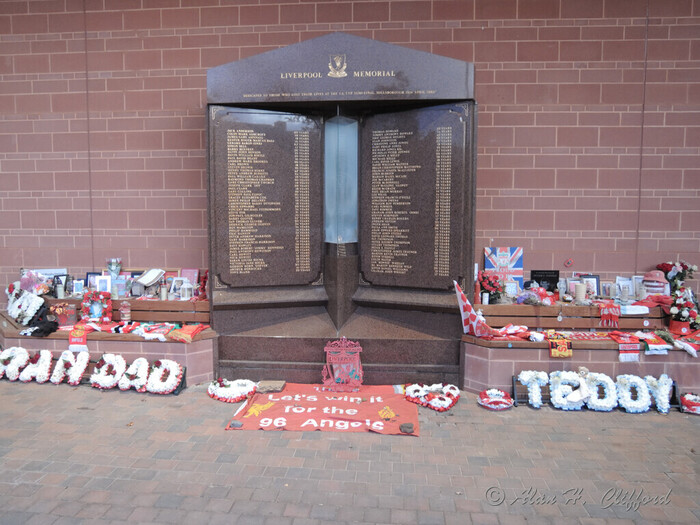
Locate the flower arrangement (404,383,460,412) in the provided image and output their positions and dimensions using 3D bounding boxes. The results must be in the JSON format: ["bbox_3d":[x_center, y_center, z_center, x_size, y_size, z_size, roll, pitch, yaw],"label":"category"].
[{"bbox_3d":[0.733,1.197,5.033,0.490,0.090,0.480,1,5,5],"label":"flower arrangement"}]

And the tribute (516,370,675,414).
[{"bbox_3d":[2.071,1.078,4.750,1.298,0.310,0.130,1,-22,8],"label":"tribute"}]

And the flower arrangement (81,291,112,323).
[{"bbox_3d":[-2.709,0.480,6.062,0.320,0.350,0.090,1,-5,5],"label":"flower arrangement"}]

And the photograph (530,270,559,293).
[{"bbox_3d":[2.095,0.235,6.098,0.295,0.275,0.030,1,-3,5],"label":"photograph"}]

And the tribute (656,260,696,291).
[{"bbox_3d":[3.324,0.132,5.755,0.414,0.311,0.290,1,6,5],"label":"tribute"}]

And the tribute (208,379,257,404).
[{"bbox_3d":[-1.086,1.164,5.193,0.440,0.085,0.440,1,6,5],"label":"tribute"}]

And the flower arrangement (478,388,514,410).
[{"bbox_3d":[1.278,1.204,4.964,0.305,0.090,0.305,1,5,5],"label":"flower arrangement"}]

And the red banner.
[{"bbox_3d":[-0.166,1.226,4.886,1.484,0.025,1.203,1,6,5],"label":"red banner"}]

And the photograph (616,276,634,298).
[{"bbox_3d":[2.905,0.264,5.967,0.193,0.223,0.025,1,-6,5],"label":"photograph"}]

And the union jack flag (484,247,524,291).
[{"bbox_3d":[1.680,0.113,6.166,0.415,0.540,0.030,1,-2,5],"label":"union jack flag"}]

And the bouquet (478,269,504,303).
[{"bbox_3d":[1.427,0.248,5.731,0.250,0.317,0.230,1,6,5],"label":"bouquet"}]

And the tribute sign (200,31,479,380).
[{"bbox_3d":[-0.071,-0.519,5.891,2.554,3.365,0.820,1,5,5],"label":"tribute sign"}]

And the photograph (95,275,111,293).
[{"bbox_3d":[-2.702,0.255,6.211,0.173,0.212,0.025,1,-4,5],"label":"photograph"}]

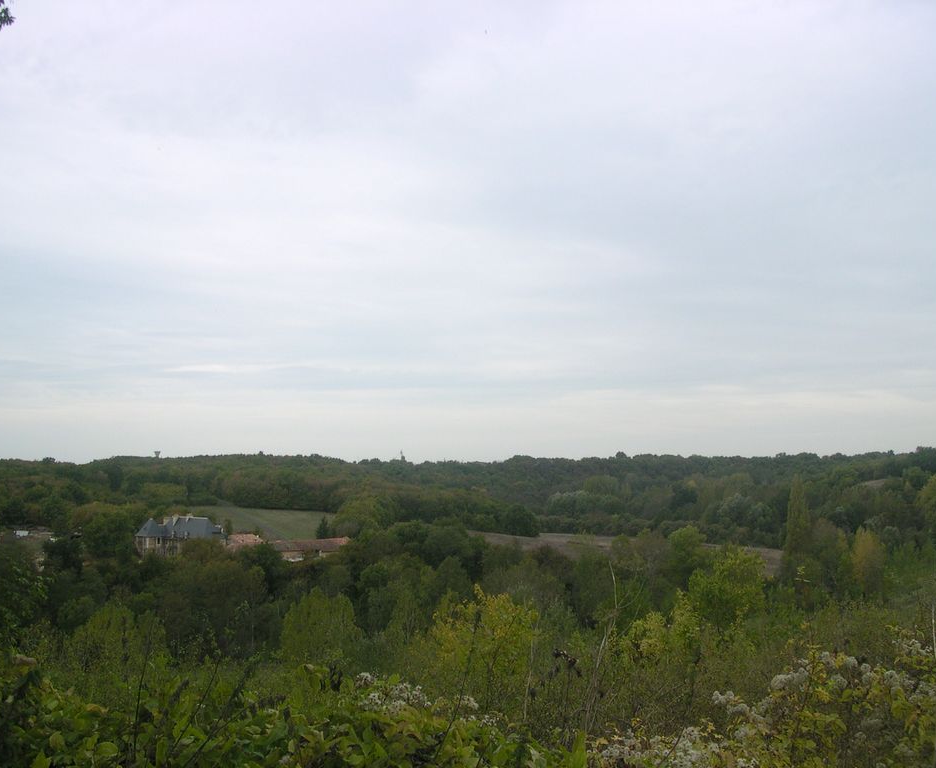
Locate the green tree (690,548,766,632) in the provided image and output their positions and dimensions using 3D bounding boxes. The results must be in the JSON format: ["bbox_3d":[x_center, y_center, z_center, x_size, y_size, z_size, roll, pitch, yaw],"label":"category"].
[{"bbox_3d":[16.533,13.207,70.000,4.860,5.570,4.620,0,-4,0],"label":"green tree"}]

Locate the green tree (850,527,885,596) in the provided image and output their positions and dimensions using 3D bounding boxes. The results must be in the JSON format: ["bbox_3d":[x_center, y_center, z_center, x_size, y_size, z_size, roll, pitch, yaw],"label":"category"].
[{"bbox_3d":[51.101,22.832,140.000,4.350,9.120,4.130,0,-4,0],"label":"green tree"}]

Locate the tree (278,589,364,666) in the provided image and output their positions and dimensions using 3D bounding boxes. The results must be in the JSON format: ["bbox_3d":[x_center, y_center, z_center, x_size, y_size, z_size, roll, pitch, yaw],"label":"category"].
[{"bbox_3d":[-12.716,21.396,95.000,7.120,7.220,6.760,0,-4,0],"label":"tree"}]

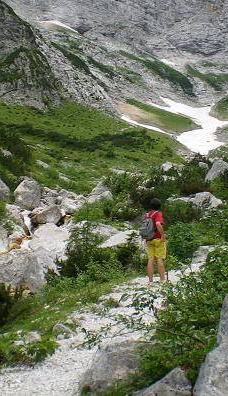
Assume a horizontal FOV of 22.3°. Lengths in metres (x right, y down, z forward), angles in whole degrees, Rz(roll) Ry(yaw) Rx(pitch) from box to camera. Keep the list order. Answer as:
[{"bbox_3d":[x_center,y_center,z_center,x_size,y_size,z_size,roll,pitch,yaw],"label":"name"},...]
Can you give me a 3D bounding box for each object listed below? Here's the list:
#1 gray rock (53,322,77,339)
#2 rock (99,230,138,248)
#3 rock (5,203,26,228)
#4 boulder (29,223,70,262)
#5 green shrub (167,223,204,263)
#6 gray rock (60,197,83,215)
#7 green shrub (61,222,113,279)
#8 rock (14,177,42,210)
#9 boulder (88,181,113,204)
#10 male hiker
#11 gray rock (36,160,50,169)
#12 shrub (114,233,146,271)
[{"bbox_3d":[-0.598,1.600,7.000,0.290,0.193,0.250,0,3,-5],"label":"gray rock"},{"bbox_3d":[0.097,1.146,16.000,1.018,0.477,0.892,0,-3,0],"label":"rock"},{"bbox_3d":[-2.974,0.528,17.500,0.644,0.754,0.664,0,-3,0],"label":"rock"},{"bbox_3d":[-1.647,1.136,14.800,1.040,0.981,1.072,0,-3,0],"label":"boulder"},{"bbox_3d":[1.727,1.075,14.000,0.890,0.928,0.872,0,-3,0],"label":"green shrub"},{"bbox_3d":[-1.467,0.259,20.000,0.759,0.621,0.700,0,3,-4],"label":"gray rock"},{"bbox_3d":[-0.634,1.146,12.900,1.202,1.202,1.150,0,3,-3],"label":"green shrub"},{"bbox_3d":[-3.098,-0.163,21.000,1.014,1.232,1.000,-1,3,-8],"label":"rock"},{"bbox_3d":[-0.550,-0.209,22.000,0.987,0.911,0.950,0,3,-1],"label":"boulder"},{"bbox_3d":[0.839,0.880,12.000,0.520,1.750,0.450,2,4,34],"label":"male hiker"},{"bbox_3d":[-4.379,-2.081,36.000,0.870,0.497,0.800,0,3,-7],"label":"gray rock"},{"bbox_3d":[0.390,1.265,13.700,0.756,0.898,0.800,0,3,2],"label":"shrub"}]

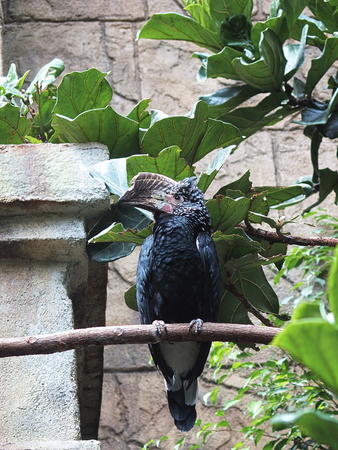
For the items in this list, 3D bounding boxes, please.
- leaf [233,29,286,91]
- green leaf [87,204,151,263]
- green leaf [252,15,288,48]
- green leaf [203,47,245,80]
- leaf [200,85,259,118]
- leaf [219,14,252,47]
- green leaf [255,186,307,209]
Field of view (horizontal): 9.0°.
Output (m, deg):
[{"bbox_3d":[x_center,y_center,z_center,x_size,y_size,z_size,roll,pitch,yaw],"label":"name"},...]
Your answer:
[{"bbox_3d":[0.211,-0.386,5.000,0.126,0.144,0.110,0,-7,0],"label":"leaf"},{"bbox_3d":[-0.117,0.020,4.980,0.148,0.117,0.110,0,-10,0],"label":"green leaf"},{"bbox_3d":[0.239,-0.455,5.050,0.085,0.069,0.070,0,-10,0],"label":"green leaf"},{"bbox_3d":[0.127,-0.376,5.000,0.098,0.068,0.070,0,-10,0],"label":"green leaf"},{"bbox_3d":[0.146,-0.296,5.100,0.147,0.062,0.120,-15,-7,-2],"label":"leaf"},{"bbox_3d":[0.158,-0.462,5.100,0.081,0.076,0.080,0,-7,0],"label":"leaf"},{"bbox_3d":[0.267,-0.067,5.050,0.127,0.052,0.100,0,-7,0],"label":"green leaf"}]

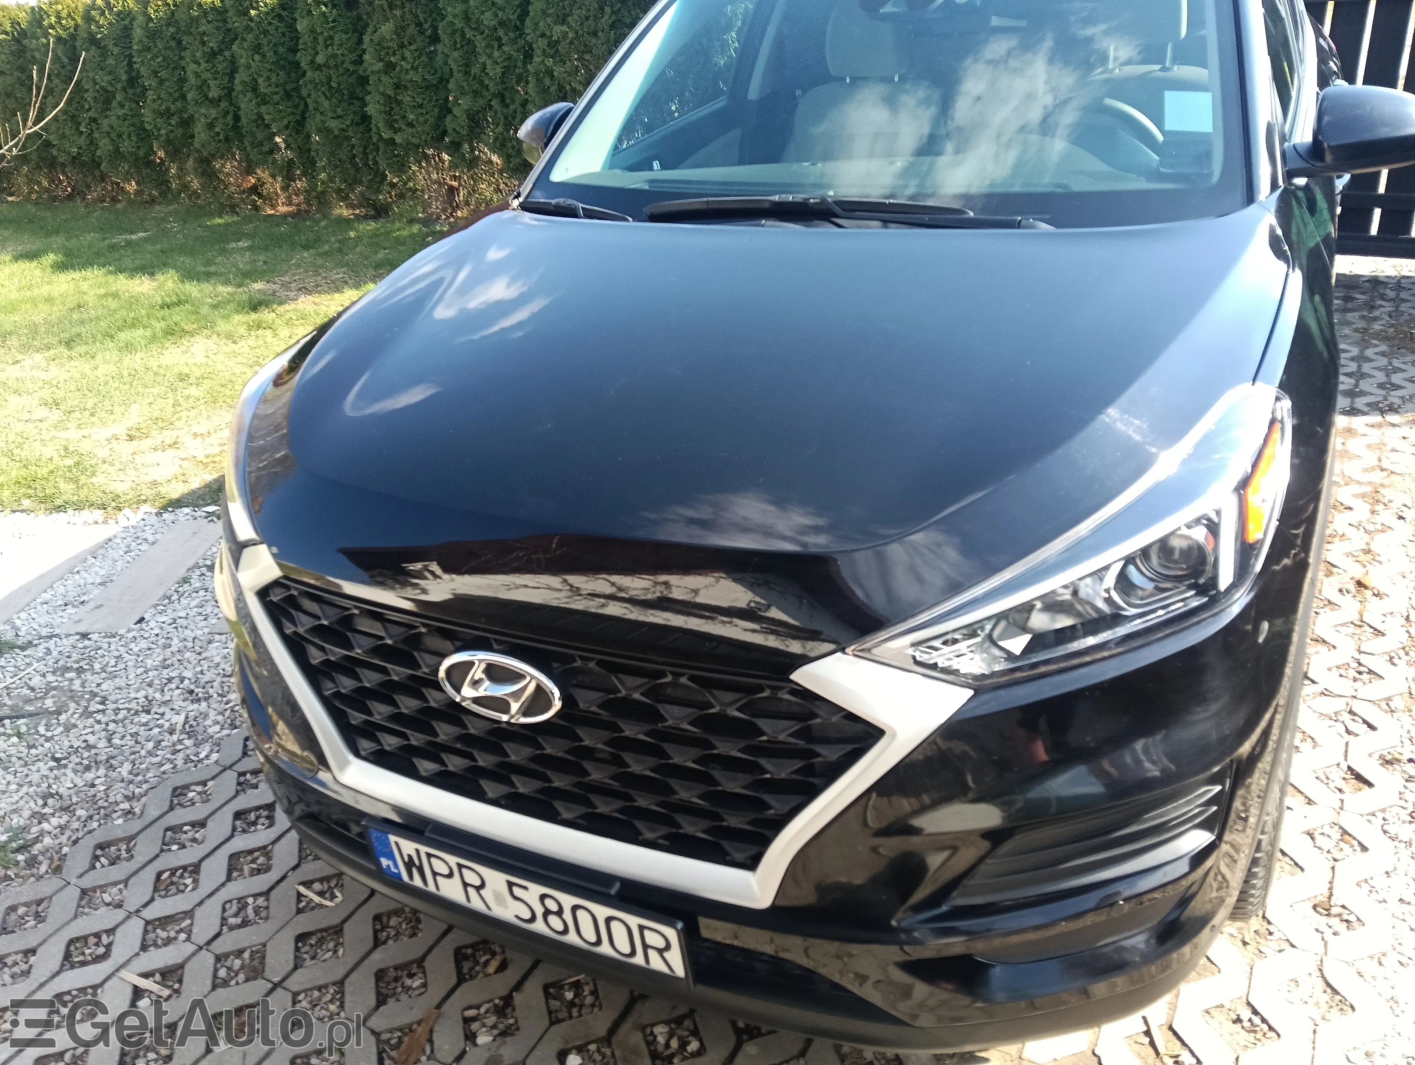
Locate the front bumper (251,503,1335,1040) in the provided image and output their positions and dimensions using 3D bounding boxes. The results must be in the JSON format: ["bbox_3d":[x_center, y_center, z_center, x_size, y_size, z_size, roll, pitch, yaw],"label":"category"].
[{"bbox_3d":[-0.110,0.274,1.724,1.810,0.620,0.640,9,31,25],"label":"front bumper"}]

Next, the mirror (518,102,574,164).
[{"bbox_3d":[-0.388,-1.031,2.910,0.240,0.185,0.170,9,31,25],"label":"mirror"}]

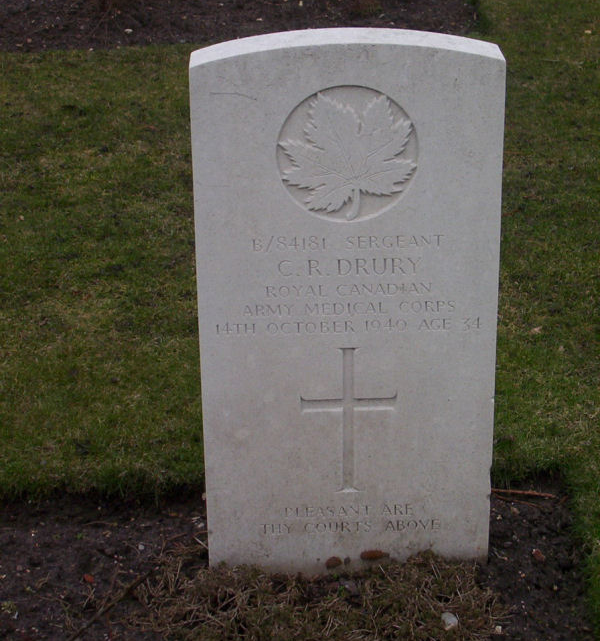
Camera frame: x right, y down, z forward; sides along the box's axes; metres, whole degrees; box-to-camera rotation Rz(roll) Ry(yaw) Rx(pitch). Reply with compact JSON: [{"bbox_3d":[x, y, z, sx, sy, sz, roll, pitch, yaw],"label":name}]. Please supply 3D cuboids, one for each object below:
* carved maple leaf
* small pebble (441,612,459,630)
[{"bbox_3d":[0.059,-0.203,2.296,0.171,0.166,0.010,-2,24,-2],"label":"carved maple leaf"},{"bbox_3d":[0.191,0.385,2.380,0.021,0.016,0.023,-2,24,-2],"label":"small pebble"}]

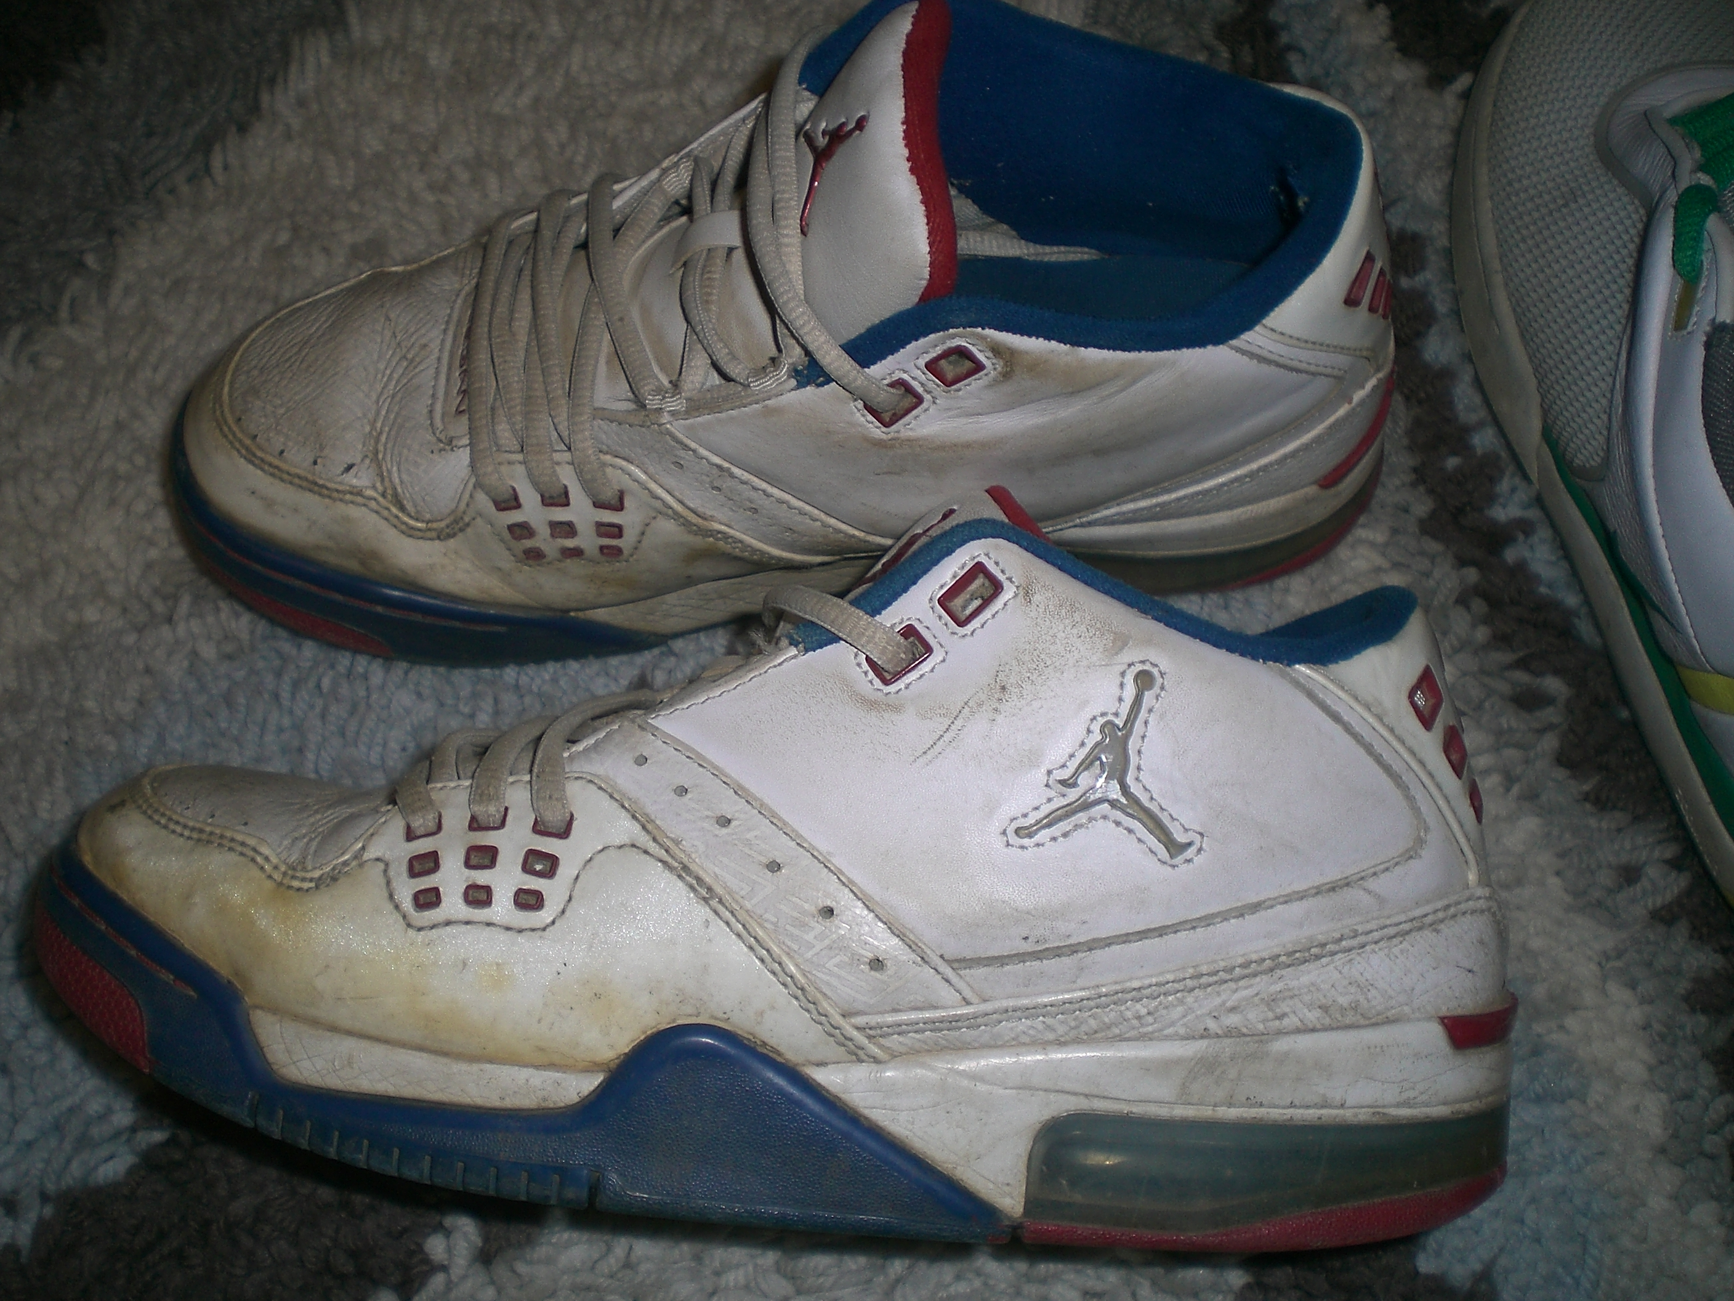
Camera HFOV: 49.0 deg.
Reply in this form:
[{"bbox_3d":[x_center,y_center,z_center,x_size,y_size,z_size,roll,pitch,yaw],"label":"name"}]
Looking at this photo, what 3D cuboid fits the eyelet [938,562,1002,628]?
[{"bbox_3d":[0.020,-0.011,0.370,0.011,0.004,0.007,-41,70,0],"label":"eyelet"}]

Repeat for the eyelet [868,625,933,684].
[{"bbox_3d":[0.006,0.001,0.370,0.011,0.004,0.007,-36,72,2],"label":"eyelet"}]

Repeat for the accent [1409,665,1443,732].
[{"bbox_3d":[0.108,0.009,0.369,0.008,0.003,0.012,60,41,-15],"label":"accent"}]

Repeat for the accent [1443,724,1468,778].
[{"bbox_3d":[0.115,0.020,0.372,0.007,0.003,0.010,60,35,-11],"label":"accent"}]

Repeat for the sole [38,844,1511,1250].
[{"bbox_3d":[-0.025,0.076,0.408,0.308,0.107,0.065,1,89,10],"label":"sole"}]

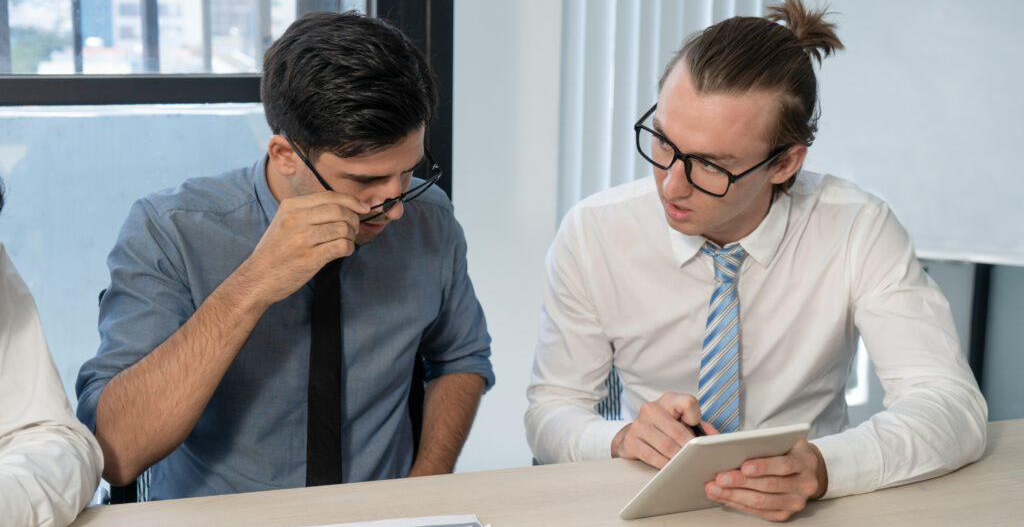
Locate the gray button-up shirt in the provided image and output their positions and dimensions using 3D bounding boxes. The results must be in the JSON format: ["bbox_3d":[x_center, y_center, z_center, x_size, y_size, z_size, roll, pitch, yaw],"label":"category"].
[{"bbox_3d":[-0.270,0.098,1.699,0.470,0.450,0.310,-3,11,-20],"label":"gray button-up shirt"}]

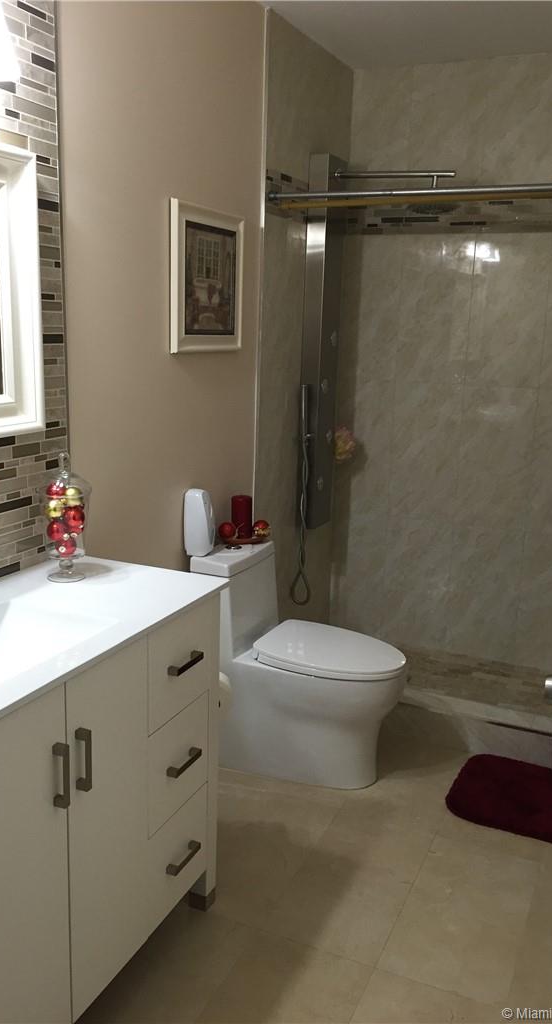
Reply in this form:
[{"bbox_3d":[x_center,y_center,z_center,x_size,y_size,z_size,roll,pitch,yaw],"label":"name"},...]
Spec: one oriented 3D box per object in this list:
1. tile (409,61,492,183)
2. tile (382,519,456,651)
[{"bbox_3d":[0.703,-1.595,3.510,0.307,0.453,0.015,7,14,23],"label":"tile"},{"bbox_3d":[0.644,0.320,3.940,0.307,0.608,0.015,7,14,23],"label":"tile"}]

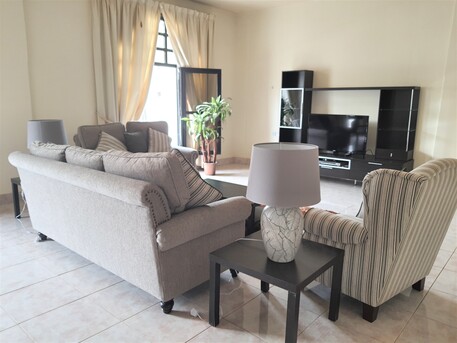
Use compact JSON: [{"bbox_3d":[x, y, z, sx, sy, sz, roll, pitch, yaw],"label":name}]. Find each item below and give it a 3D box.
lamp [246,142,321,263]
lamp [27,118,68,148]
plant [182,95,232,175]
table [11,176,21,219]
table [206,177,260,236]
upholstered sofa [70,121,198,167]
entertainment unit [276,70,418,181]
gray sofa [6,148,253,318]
[{"bbox_3d":[0.300,0.174,1.837,0.399,0.630,0.399,1,11,0],"label":"lamp"},{"bbox_3d":[-1.909,-0.226,3.657,0.404,0.630,0.404,11,15,41],"label":"lamp"},{"bbox_3d":[-0.385,-0.634,6.128,0.886,1.409,0.837,1,11,0],"label":"plant"},{"bbox_3d":[-1.947,0.300,3.762,0.542,0.443,0.542,11,15,41],"label":"table"},{"bbox_3d":[-0.057,0.403,3.410,0.936,0.443,0.532,11,15,41],"label":"table"},{"bbox_3d":[-1.178,-0.129,4.703,0.916,0.946,1.596,11,15,41],"label":"upholstered sofa"},{"bbox_3d":[1.923,-0.804,5.971,2.308,1.884,0.584,10,14,39],"label":"entertainment unit"},{"bbox_3d":[-0.891,0.247,2.855,2.069,0.936,0.985,10,14,39],"label":"gray sofa"}]

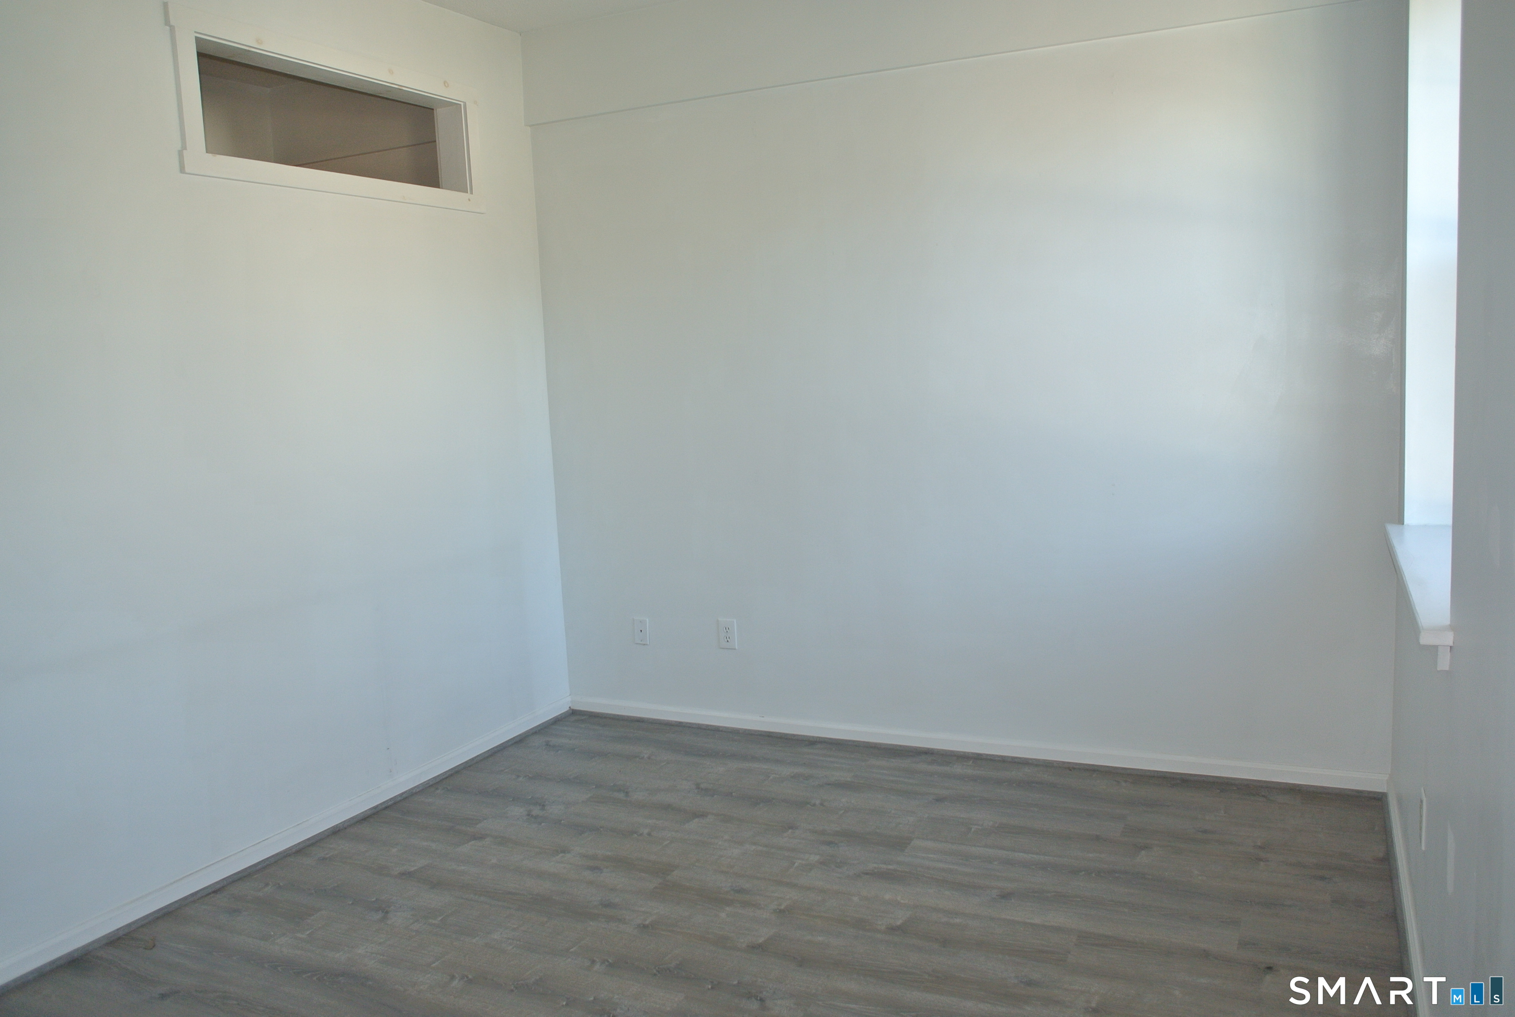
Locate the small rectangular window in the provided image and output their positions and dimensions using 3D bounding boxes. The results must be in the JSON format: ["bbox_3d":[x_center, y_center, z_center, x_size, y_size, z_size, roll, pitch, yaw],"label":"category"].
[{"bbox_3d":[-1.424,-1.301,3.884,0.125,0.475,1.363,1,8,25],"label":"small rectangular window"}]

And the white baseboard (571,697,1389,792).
[{"bbox_3d":[0.612,0.885,4.398,3.194,0.066,0.016,1,8,25],"label":"white baseboard"}]

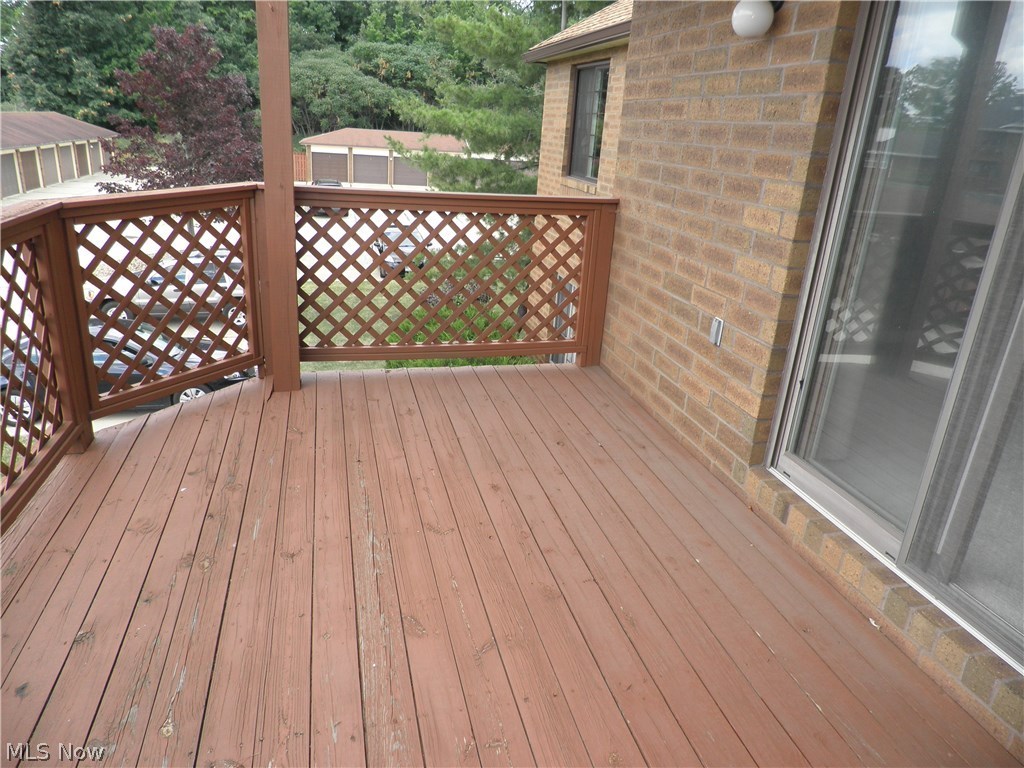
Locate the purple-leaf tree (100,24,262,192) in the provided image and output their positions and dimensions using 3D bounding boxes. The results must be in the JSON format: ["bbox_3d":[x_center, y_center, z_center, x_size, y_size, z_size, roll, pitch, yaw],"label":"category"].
[{"bbox_3d":[-10.822,-7.809,23.595,5.700,7.500,5.600,-2,21,-14],"label":"purple-leaf tree"}]

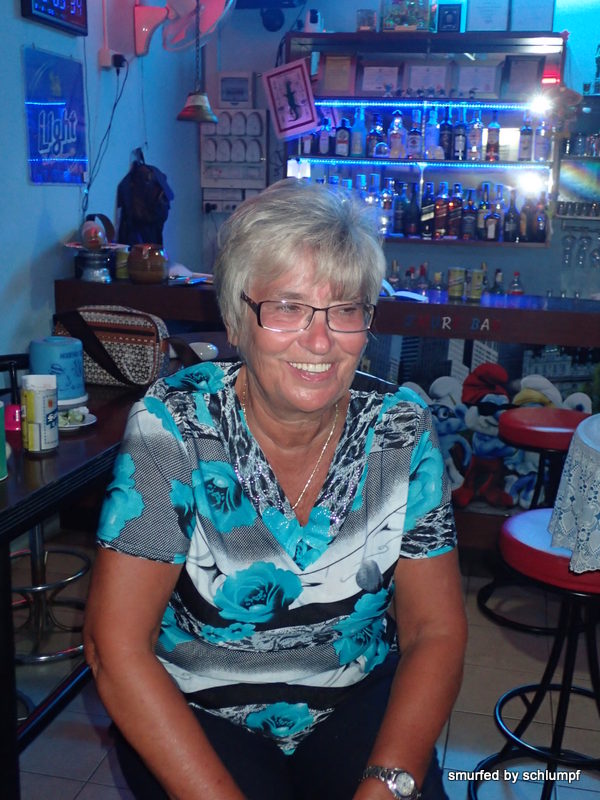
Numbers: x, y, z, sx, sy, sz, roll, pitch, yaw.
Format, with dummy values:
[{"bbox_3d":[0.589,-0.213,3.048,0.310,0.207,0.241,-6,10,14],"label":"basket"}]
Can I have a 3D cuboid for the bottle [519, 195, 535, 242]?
[{"bbox_3d":[1.232,-0.982,5.012,0.080,0.253,0.080,3,13,9],"label":"bottle"}]

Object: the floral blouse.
[{"bbox_3d":[-0.027,0.190,1.180,0.450,0.480,0.290,-2,21,-12],"label":"floral blouse"}]

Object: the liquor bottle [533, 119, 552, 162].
[{"bbox_3d":[1.339,-1.450,5.108,0.075,0.244,0.070,3,15,10],"label":"liquor bottle"}]

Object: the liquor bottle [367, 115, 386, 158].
[{"bbox_3d":[0.404,-1.414,4.951,0.090,0.235,0.082,4,13,12],"label":"liquor bottle"}]

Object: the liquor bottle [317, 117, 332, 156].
[{"bbox_3d":[0.136,-1.446,5.070,0.066,0.198,0.066,4,14,12],"label":"liquor bottle"}]

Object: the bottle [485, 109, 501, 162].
[{"bbox_3d":[1.084,-1.471,5.154,0.072,0.274,0.072,3,15,10],"label":"bottle"}]

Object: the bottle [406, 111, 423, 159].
[{"bbox_3d":[0.656,-1.502,5.229,0.076,0.264,0.072,3,15,10],"label":"bottle"}]

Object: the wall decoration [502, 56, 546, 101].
[{"bbox_3d":[1.181,-1.698,4.892,0.207,0.230,0.020,4,8,12],"label":"wall decoration"}]

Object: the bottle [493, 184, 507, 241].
[{"bbox_3d":[1.094,-1.023,5.068,0.073,0.303,0.073,3,13,9],"label":"bottle"}]

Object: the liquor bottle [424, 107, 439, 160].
[{"bbox_3d":[0.699,-1.407,4.883,0.080,0.275,0.080,4,13,12],"label":"liquor bottle"}]

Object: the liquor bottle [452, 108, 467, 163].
[{"bbox_3d":[0.841,-1.401,4.851,0.076,0.290,0.076,4,13,12],"label":"liquor bottle"}]

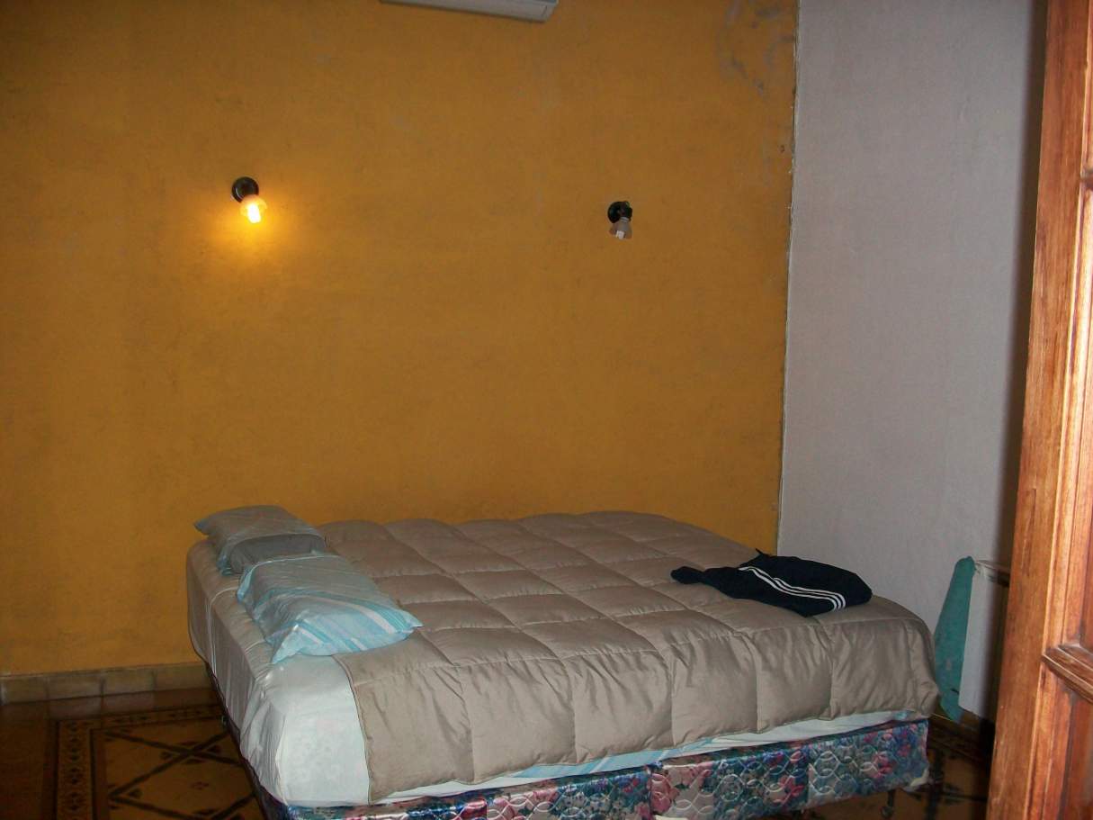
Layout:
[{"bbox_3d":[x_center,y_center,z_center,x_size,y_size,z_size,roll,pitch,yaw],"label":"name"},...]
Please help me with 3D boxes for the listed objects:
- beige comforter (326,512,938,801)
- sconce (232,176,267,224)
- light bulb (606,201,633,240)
[{"bbox_3d":[0.057,0.677,3.622,1.775,0.367,1.622,0,5,-22],"label":"beige comforter"},{"bbox_3d":[-1.126,-0.793,4.069,0.120,0.165,0.125,0,6,-24],"label":"sconce"},{"bbox_3d":[0.323,-0.832,4.712,0.100,0.160,0.110,0,6,-24],"label":"light bulb"}]

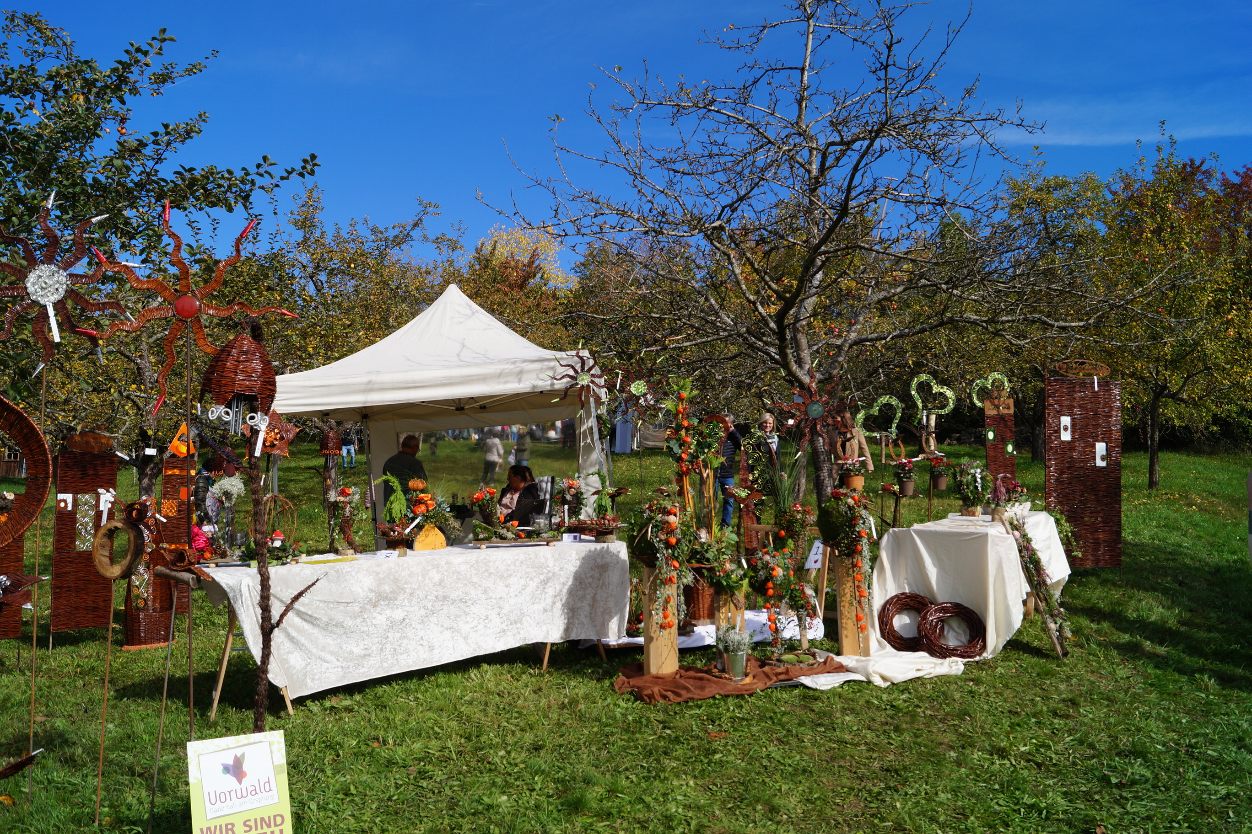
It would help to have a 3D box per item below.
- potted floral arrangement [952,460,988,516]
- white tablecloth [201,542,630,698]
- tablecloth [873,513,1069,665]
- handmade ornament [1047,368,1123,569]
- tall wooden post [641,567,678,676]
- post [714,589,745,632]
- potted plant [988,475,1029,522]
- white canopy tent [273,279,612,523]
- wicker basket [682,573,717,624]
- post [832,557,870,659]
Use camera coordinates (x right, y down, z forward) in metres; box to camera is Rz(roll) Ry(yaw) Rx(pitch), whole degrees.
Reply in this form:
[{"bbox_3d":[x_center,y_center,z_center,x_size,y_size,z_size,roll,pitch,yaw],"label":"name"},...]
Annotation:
[{"bbox_3d":[2.567,0.529,7.000,0.250,0.410,0.240,0,-1,0],"label":"potted floral arrangement"},{"bbox_3d":[-1.190,1.150,5.600,2.420,0.650,0.640,-1,-1,-27],"label":"white tablecloth"},{"bbox_3d":[2.500,1.125,6.700,0.950,0.780,1.600,-1,-1,29],"label":"tablecloth"},{"bbox_3d":[4.339,0.519,8.900,0.720,1.820,0.050,0,-1,-7],"label":"handmade ornament"},{"bbox_3d":[0.217,1.257,5.800,0.175,0.670,0.175,-1,-1,-14],"label":"tall wooden post"},{"bbox_3d":[0.652,1.305,5.880,0.180,0.570,0.150,0,-1,-6],"label":"post"},{"bbox_3d":[2.709,0.579,6.650,0.260,0.340,0.220,0,-1,0],"label":"potted plant"},{"bbox_3d":[-1.820,0.100,10.330,3.000,3.150,3.000,-5,-1,1],"label":"white canopy tent"},{"bbox_3d":[0.547,1.252,6.600,0.270,0.380,0.270,0,-1,0],"label":"wicker basket"},{"bbox_3d":[1.471,1.214,6.100,0.150,0.660,0.150,-4,-1,40],"label":"post"}]

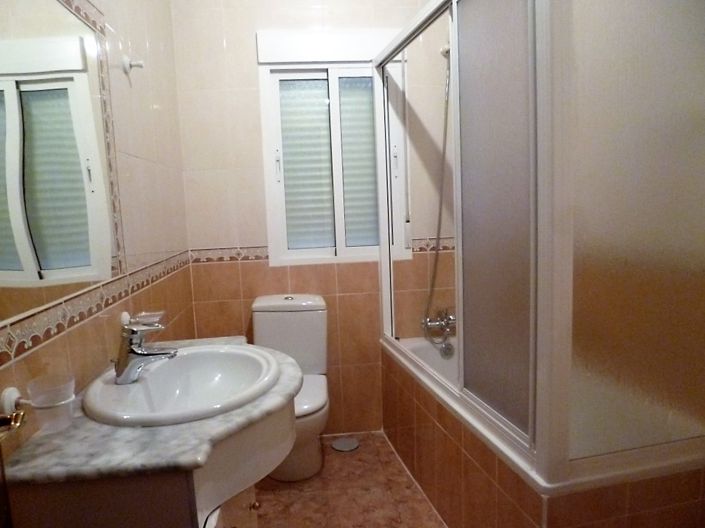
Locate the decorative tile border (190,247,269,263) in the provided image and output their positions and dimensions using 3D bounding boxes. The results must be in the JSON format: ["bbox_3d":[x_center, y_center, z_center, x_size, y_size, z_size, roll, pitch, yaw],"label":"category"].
[{"bbox_3d":[-0.619,-0.045,2.477,0.400,0.064,0.012,-3,6,-10],"label":"decorative tile border"}]

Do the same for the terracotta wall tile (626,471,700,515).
[{"bbox_3d":[0.822,0.602,1.286,0.235,0.095,0.012,-3,6,-10],"label":"terracotta wall tile"}]

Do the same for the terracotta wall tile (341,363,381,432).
[{"bbox_3d":[0.057,0.736,2.675,0.220,0.385,0.012,-3,6,-10],"label":"terracotta wall tile"}]

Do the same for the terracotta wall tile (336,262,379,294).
[{"bbox_3d":[0.039,0.065,2.604,0.240,0.180,0.012,-3,6,-10],"label":"terracotta wall tile"}]

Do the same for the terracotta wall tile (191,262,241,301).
[{"bbox_3d":[-0.688,0.092,2.479,0.250,0.205,0.012,-3,6,-10],"label":"terracotta wall tile"}]

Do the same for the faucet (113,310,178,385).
[{"bbox_3d":[-0.476,0.197,1.117,0.145,0.150,0.050,-3,6,-8],"label":"faucet"}]

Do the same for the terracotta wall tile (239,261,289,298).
[{"bbox_3d":[-0.443,0.079,2.521,0.250,0.205,0.012,-3,6,-10],"label":"terracotta wall tile"}]

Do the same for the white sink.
[{"bbox_3d":[-0.397,0.346,1.198,0.450,0.180,0.570,-3,6,-8],"label":"white sink"}]

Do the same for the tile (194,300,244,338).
[{"bbox_3d":[-0.677,0.375,2.510,0.250,0.363,0.012,-3,6,-10],"label":"tile"}]

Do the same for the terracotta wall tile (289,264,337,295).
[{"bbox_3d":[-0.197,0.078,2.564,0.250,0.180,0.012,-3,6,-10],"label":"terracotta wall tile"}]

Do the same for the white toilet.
[{"bbox_3d":[-0.271,0.595,2.261,0.365,0.790,0.650,-3,6,-10],"label":"white toilet"}]

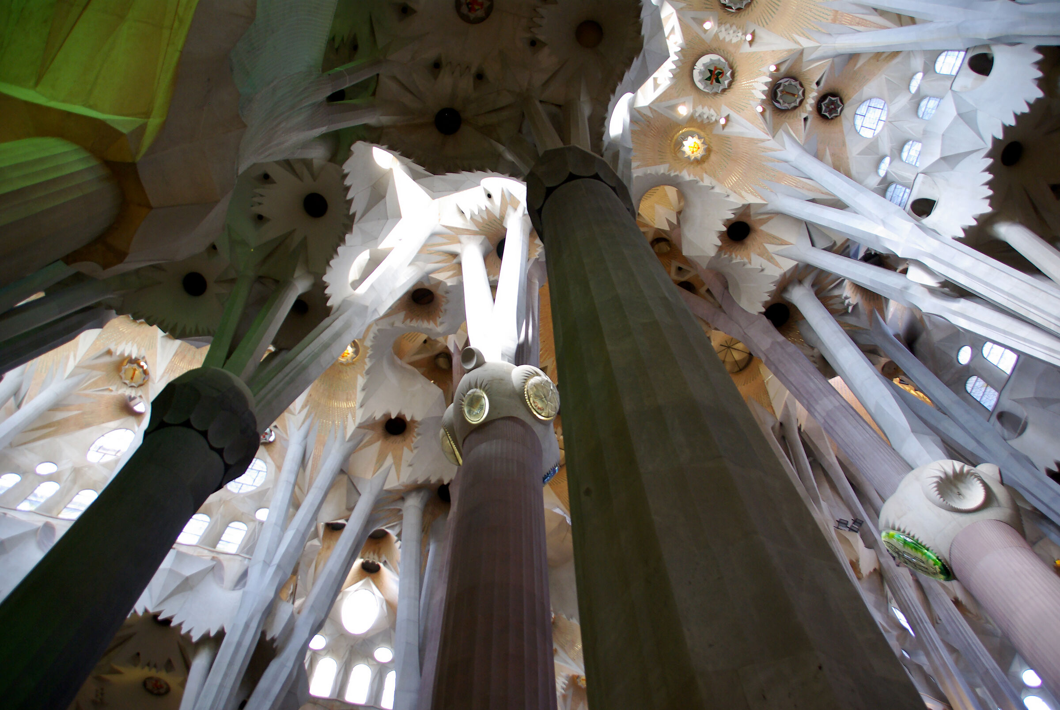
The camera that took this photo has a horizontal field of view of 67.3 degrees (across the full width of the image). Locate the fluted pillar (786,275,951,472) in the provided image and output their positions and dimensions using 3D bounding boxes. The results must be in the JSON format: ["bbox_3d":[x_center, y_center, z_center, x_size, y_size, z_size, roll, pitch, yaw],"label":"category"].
[{"bbox_3d":[14.159,0.252,34.885,1.270,14.880,1.270,13,-63,-6],"label":"fluted pillar"}]

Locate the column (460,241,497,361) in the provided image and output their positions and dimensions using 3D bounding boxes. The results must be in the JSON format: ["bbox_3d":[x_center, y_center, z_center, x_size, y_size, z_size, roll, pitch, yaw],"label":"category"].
[{"bbox_3d":[-2.231,-2.633,34.167,1.150,13.980,1.150,11,-68,-11],"label":"column"}]

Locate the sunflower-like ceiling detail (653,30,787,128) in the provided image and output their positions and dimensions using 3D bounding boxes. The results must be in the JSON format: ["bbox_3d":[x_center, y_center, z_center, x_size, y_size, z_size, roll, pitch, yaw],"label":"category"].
[{"bbox_3d":[9.442,-13.674,39.321,5.500,1.500,4.300,13,-69,-6],"label":"sunflower-like ceiling detail"}]

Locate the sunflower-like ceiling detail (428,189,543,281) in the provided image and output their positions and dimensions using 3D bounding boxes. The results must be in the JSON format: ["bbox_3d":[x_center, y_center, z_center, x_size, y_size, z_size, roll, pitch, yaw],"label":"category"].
[{"bbox_3d":[-2.012,-6.203,41.407,5.600,1.900,5.000,13,-69,-6],"label":"sunflower-like ceiling detail"}]

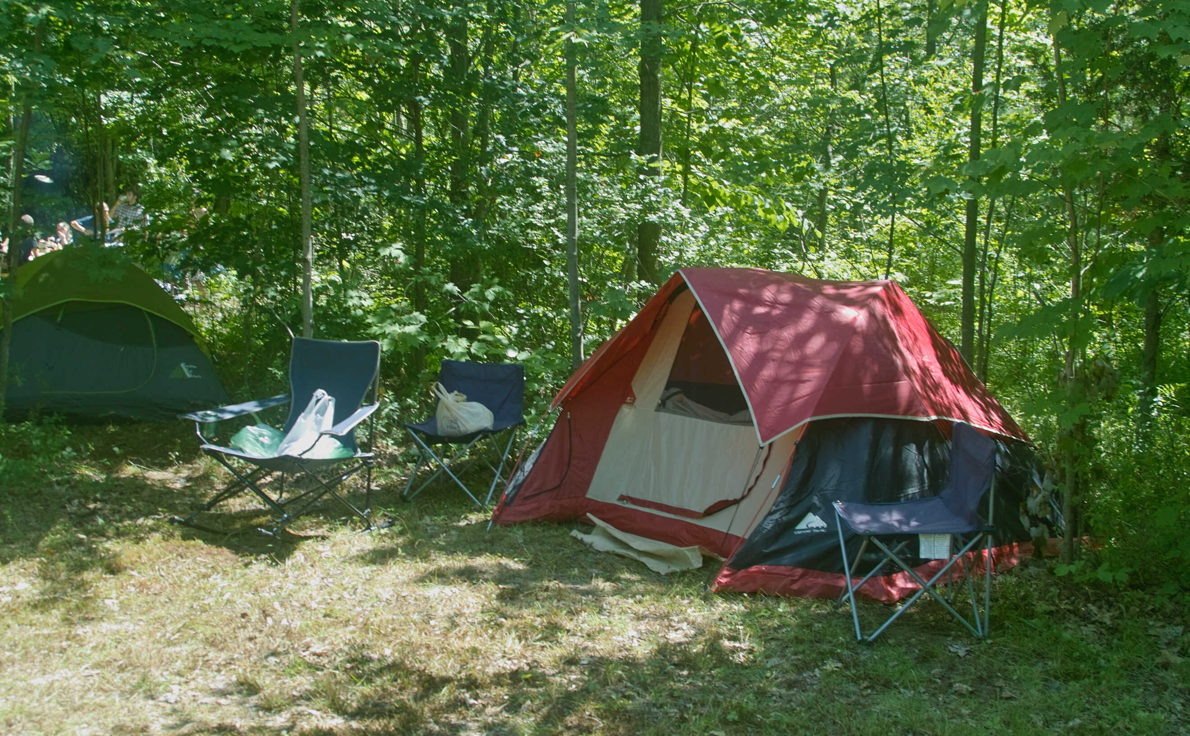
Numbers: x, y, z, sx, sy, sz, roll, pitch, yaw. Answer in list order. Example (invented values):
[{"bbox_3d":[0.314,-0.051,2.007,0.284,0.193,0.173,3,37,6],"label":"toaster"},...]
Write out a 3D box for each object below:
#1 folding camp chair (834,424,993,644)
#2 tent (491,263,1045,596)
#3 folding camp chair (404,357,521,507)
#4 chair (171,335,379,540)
[{"bbox_3d":[1.313,0.659,6.440,0.540,0.800,0.580,0,6,-3],"label":"folding camp chair"},{"bbox_3d":[0.971,0.139,8.348,2.500,1.430,2.650,-5,8,-37],"label":"tent"},{"bbox_3d":[-0.797,0.379,9.454,0.580,0.800,0.540,2,7,21],"label":"folding camp chair"},{"bbox_3d":[-1.601,0.364,8.026,0.840,0.980,0.900,4,7,32],"label":"chair"}]

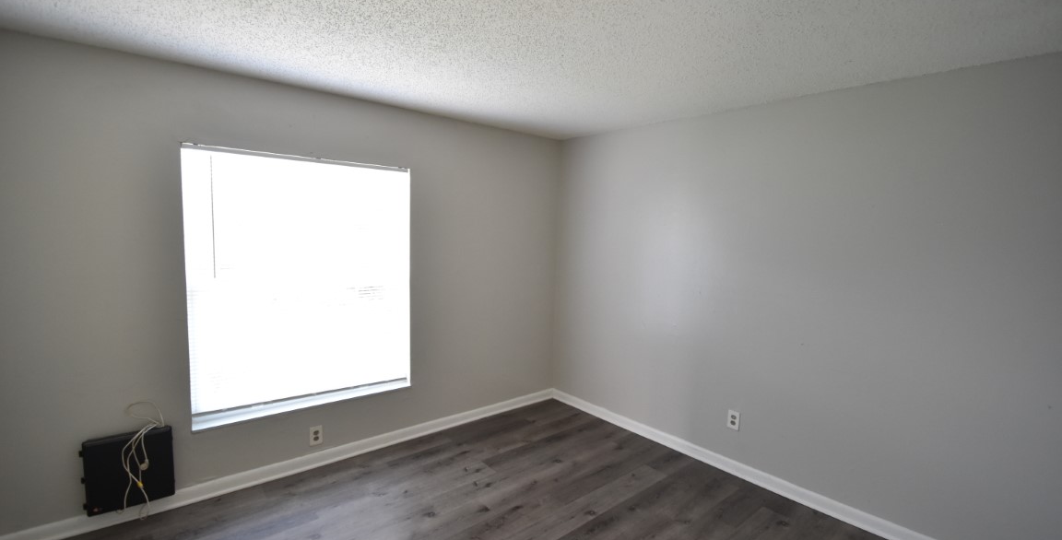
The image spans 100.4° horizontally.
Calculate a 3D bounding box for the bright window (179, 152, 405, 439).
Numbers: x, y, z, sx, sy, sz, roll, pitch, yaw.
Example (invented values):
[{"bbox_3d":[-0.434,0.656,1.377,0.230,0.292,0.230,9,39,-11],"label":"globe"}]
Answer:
[{"bbox_3d":[-1.400,0.064,2.835,1.300,1.530,0.050,-3,7,-40],"label":"bright window"}]

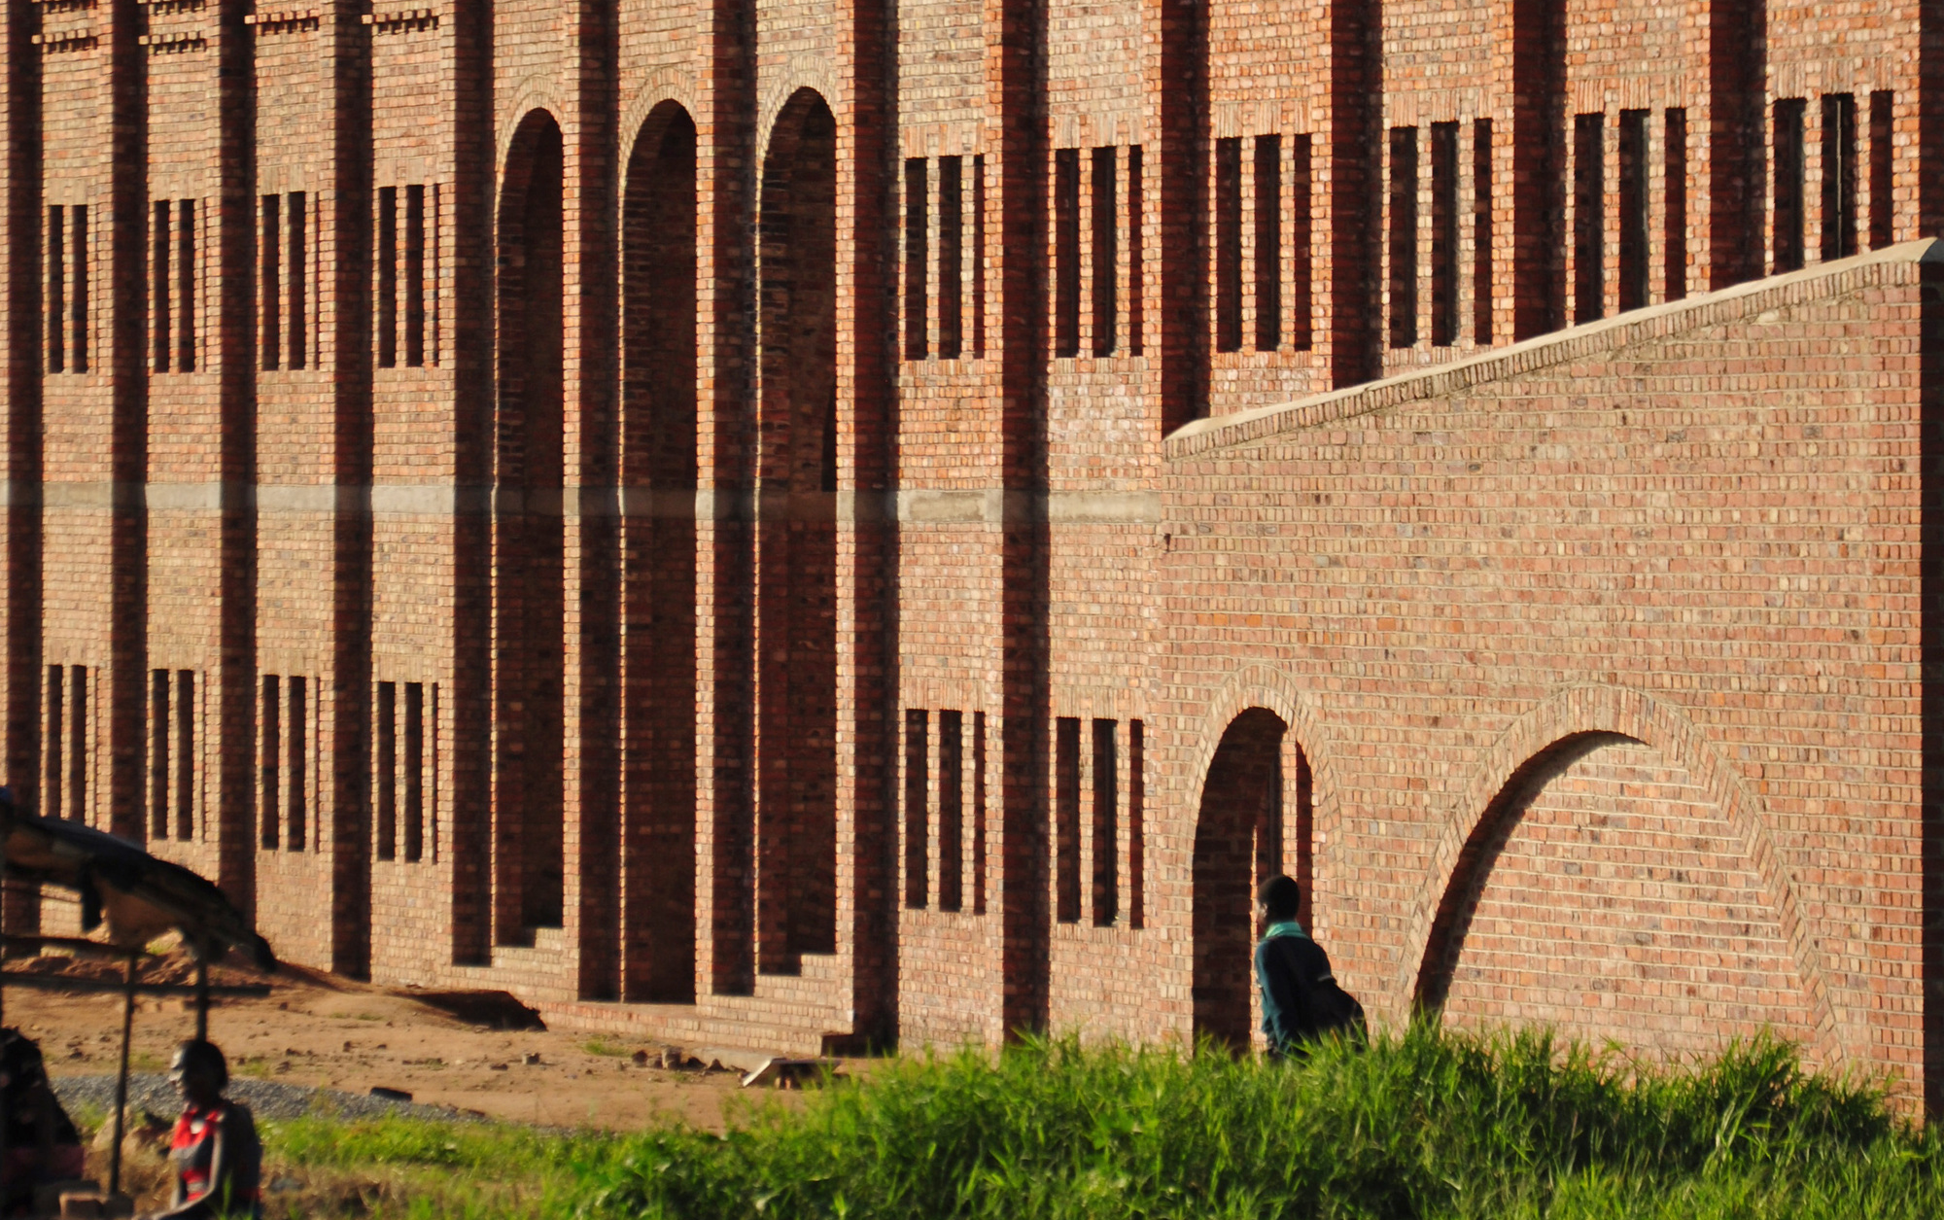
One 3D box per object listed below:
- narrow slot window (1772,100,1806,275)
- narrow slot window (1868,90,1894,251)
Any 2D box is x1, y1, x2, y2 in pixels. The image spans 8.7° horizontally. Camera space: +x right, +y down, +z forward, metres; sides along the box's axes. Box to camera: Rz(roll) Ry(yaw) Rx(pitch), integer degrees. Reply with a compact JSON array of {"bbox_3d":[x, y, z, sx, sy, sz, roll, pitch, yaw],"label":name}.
[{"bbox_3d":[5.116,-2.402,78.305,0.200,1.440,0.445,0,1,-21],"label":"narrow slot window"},{"bbox_3d":[5.622,-2.413,77.016,0.200,1.440,0.445,0,1,-21],"label":"narrow slot window"}]

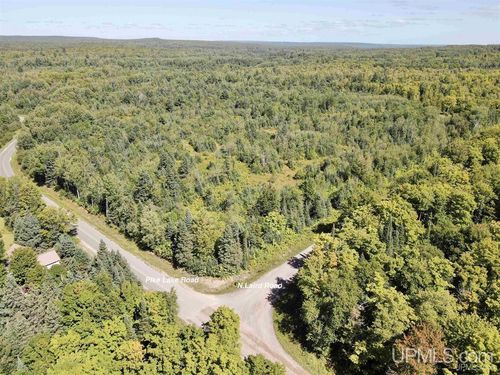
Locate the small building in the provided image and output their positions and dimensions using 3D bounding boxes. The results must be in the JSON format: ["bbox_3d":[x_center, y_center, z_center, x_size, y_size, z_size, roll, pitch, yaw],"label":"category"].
[{"bbox_3d":[-64.900,23.950,112.550,6.000,3.800,5.000,19,29,37],"label":"small building"}]

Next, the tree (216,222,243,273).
[{"bbox_3d":[-6.400,18.100,111.700,8.300,16.500,8.300,1,23,0],"label":"tree"}]

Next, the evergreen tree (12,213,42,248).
[{"bbox_3d":[-77.400,15.400,120.000,8.600,13.800,8.600,1,23,0],"label":"evergreen tree"}]

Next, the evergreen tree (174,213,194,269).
[{"bbox_3d":[-21.300,16.400,111.200,6.400,19.000,6.400,1,23,0],"label":"evergreen tree"}]

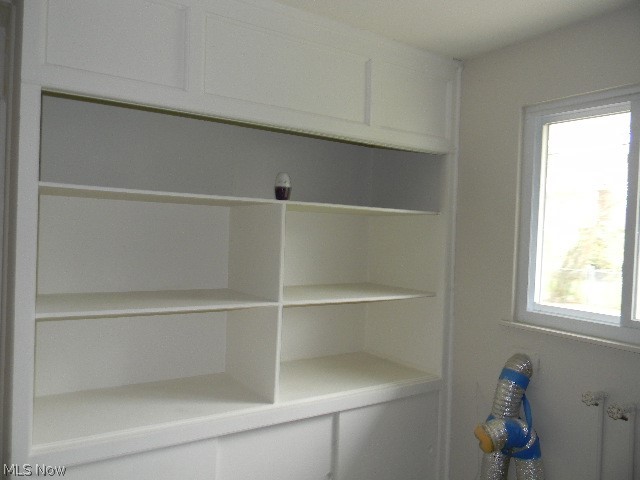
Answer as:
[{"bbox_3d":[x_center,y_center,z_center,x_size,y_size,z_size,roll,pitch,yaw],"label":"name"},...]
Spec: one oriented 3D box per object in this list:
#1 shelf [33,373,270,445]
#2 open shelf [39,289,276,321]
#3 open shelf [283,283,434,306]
[{"bbox_3d":[-0.637,0.613,1.932,0.811,0.027,0.514,1,1,-33],"label":"shelf"},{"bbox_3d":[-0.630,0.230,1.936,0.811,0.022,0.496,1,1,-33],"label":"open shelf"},{"bbox_3d":[0.066,0.248,2.386,0.809,0.022,0.496,1,1,-33],"label":"open shelf"}]

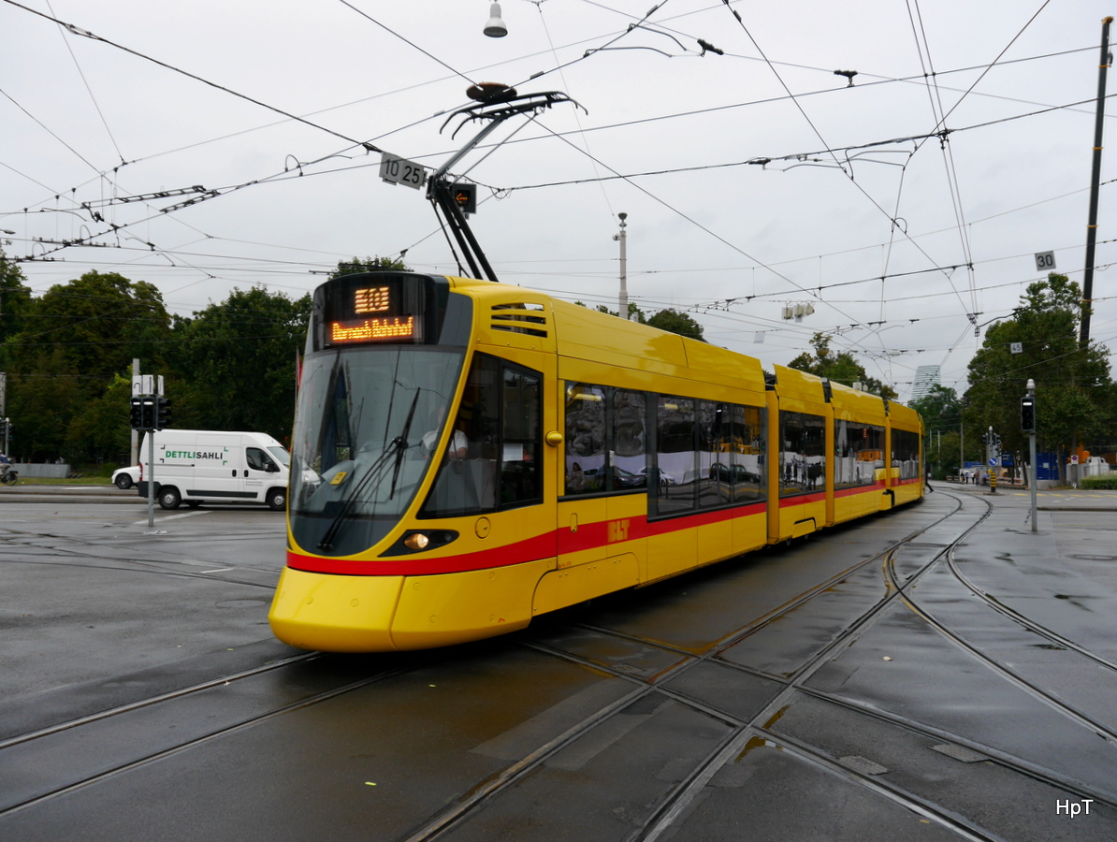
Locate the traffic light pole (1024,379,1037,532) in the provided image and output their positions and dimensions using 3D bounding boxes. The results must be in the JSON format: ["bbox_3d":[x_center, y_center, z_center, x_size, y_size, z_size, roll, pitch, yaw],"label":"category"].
[{"bbox_3d":[11.701,0.842,22.400,0.220,3.750,0.220,-1,-2,18],"label":"traffic light pole"}]

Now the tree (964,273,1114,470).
[{"bbox_3d":[33.859,-2.868,64.000,10.500,14.800,10.000,-1,-2,18],"label":"tree"}]

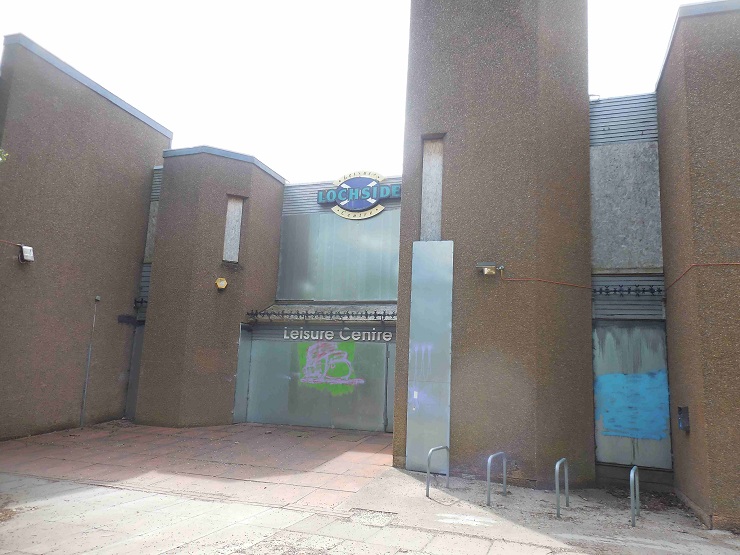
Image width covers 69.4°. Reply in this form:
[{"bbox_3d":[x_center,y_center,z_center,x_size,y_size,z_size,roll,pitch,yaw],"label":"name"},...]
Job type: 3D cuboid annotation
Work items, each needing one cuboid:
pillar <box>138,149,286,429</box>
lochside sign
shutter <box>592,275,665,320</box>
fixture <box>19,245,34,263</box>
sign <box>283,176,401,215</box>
[{"bbox_3d":[-4.403,0.333,15.309,2.270,7.382,2.871,-1,-10,18],"label":"pillar"},{"bbox_3d":[-0.314,-2.434,16.067,2.680,1.534,0.200,-1,-10,18],"label":"lochside sign"},{"bbox_3d":[4.833,0.362,10.007,1.233,0.850,0.080,-1,-10,18],"label":"shutter"},{"bbox_3d":[-7.628,-0.523,11.885,0.220,0.330,0.250,-1,-10,18],"label":"fixture"},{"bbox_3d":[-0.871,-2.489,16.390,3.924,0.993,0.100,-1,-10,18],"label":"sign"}]

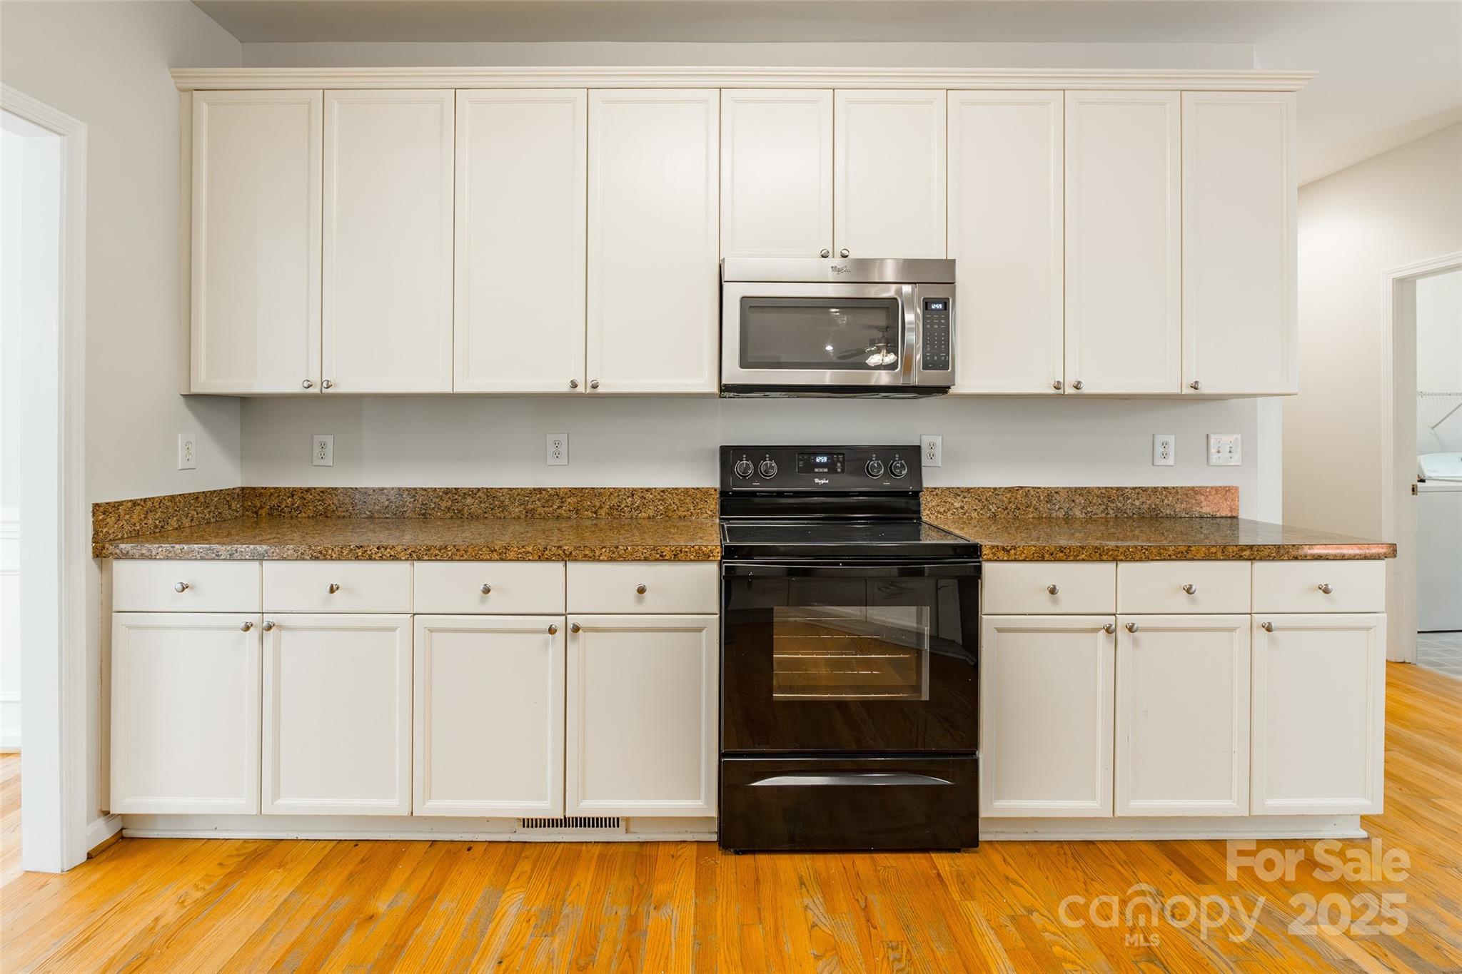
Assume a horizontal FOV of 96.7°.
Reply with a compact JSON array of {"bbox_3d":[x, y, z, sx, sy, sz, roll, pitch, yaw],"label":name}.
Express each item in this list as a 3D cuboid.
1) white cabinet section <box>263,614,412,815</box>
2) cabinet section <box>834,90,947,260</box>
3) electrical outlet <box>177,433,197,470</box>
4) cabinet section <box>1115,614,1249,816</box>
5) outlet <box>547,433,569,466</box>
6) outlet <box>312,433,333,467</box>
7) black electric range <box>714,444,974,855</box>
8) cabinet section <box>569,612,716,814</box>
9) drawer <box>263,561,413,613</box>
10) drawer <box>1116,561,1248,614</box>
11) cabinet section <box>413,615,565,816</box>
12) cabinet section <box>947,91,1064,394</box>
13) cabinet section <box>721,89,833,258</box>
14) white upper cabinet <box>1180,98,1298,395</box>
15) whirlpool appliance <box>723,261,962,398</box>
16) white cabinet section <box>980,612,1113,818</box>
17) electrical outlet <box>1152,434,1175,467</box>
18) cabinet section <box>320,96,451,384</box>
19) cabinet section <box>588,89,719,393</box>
[{"bbox_3d":[-1.166,0.663,2.185,0.441,0.594,0.530,0,2,-1],"label":"white cabinet section"},{"bbox_3d":[0.539,-1.063,2.360,0.383,0.577,0.320,0,2,-1],"label":"cabinet section"},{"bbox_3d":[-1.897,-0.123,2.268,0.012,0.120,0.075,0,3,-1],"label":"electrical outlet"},{"bbox_3d":[1.345,0.671,2.195,0.398,0.601,0.520,0,2,0],"label":"cabinet section"},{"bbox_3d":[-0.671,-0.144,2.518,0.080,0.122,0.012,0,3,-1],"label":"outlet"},{"bbox_3d":[-1.578,-0.140,2.513,0.078,0.121,0.014,0,2,0],"label":"outlet"},{"bbox_3d":[0.343,0.458,2.185,0.760,1.185,0.660,0,3,-1],"label":"black electric range"},{"bbox_3d":[-0.266,0.665,2.185,0.451,0.598,0.530,0,2,-1],"label":"cabinet section"},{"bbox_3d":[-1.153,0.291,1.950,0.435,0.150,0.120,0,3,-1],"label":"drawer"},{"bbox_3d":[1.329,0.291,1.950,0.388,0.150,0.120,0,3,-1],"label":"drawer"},{"bbox_3d":[-0.720,0.671,2.195,0.453,0.601,0.520,0,2,0],"label":"cabinet section"},{"bbox_3d":[0.930,-0.834,2.360,0.398,1.027,0.320,0,2,-1],"label":"cabinet section"},{"bbox_3d":[0.154,-1.063,2.360,0.383,0.577,0.320,0,2,-1],"label":"cabinet section"},{"bbox_3d":[1.720,-0.835,2.355,0.394,1.030,0.330,0,2,0],"label":"white upper cabinet"},{"bbox_3d":[0.358,-0.550,2.315,0.760,0.420,0.400,0,2,0],"label":"whirlpool appliance"},{"bbox_3d":[0.944,0.674,2.195,0.398,0.599,0.520,0,2,0],"label":"white cabinet section"},{"bbox_3d":[1.677,-0.141,2.513,0.078,0.121,0.014,0,2,0],"label":"electrical outlet"},{"bbox_3d":[-1.171,-0.846,2.380,0.448,1.045,0.310,0,2,0],"label":"cabinet section"},{"bbox_3d":[-0.264,-0.836,2.360,0.447,1.031,0.320,0,2,-1],"label":"cabinet section"}]

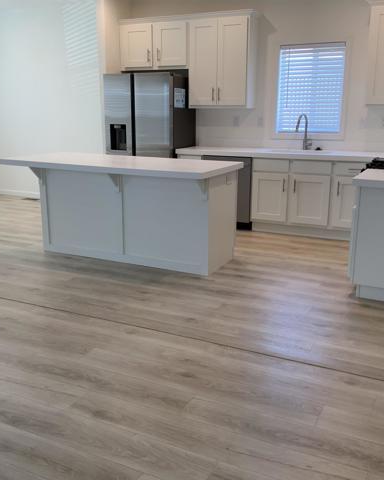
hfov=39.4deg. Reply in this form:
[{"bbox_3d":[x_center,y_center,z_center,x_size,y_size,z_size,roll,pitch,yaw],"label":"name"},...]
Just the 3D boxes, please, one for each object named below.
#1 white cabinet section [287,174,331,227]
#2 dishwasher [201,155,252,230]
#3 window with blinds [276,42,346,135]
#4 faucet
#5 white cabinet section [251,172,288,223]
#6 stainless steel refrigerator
[{"bbox_3d":[1.389,-0.485,6.072,0.452,0.549,0.500,7,16,25],"label":"white cabinet section"},{"bbox_3d":[0.526,-0.611,6.496,0.615,0.865,0.600,7,16,26],"label":"dishwasher"},{"bbox_3d":[1.373,-1.734,6.202,0.750,1.000,0.100,7,16,26],"label":"window with blinds"},{"bbox_3d":[1.269,-1.217,6.096,0.125,0.410,0.245,7,16,26],"label":"faucet"},{"bbox_3d":[0.985,-0.535,6.263,0.431,0.549,0.500,7,16,25],"label":"white cabinet section"},{"bbox_3d":[-0.498,-1.169,6.825,0.915,1.780,0.690,7,16,26],"label":"stainless steel refrigerator"}]

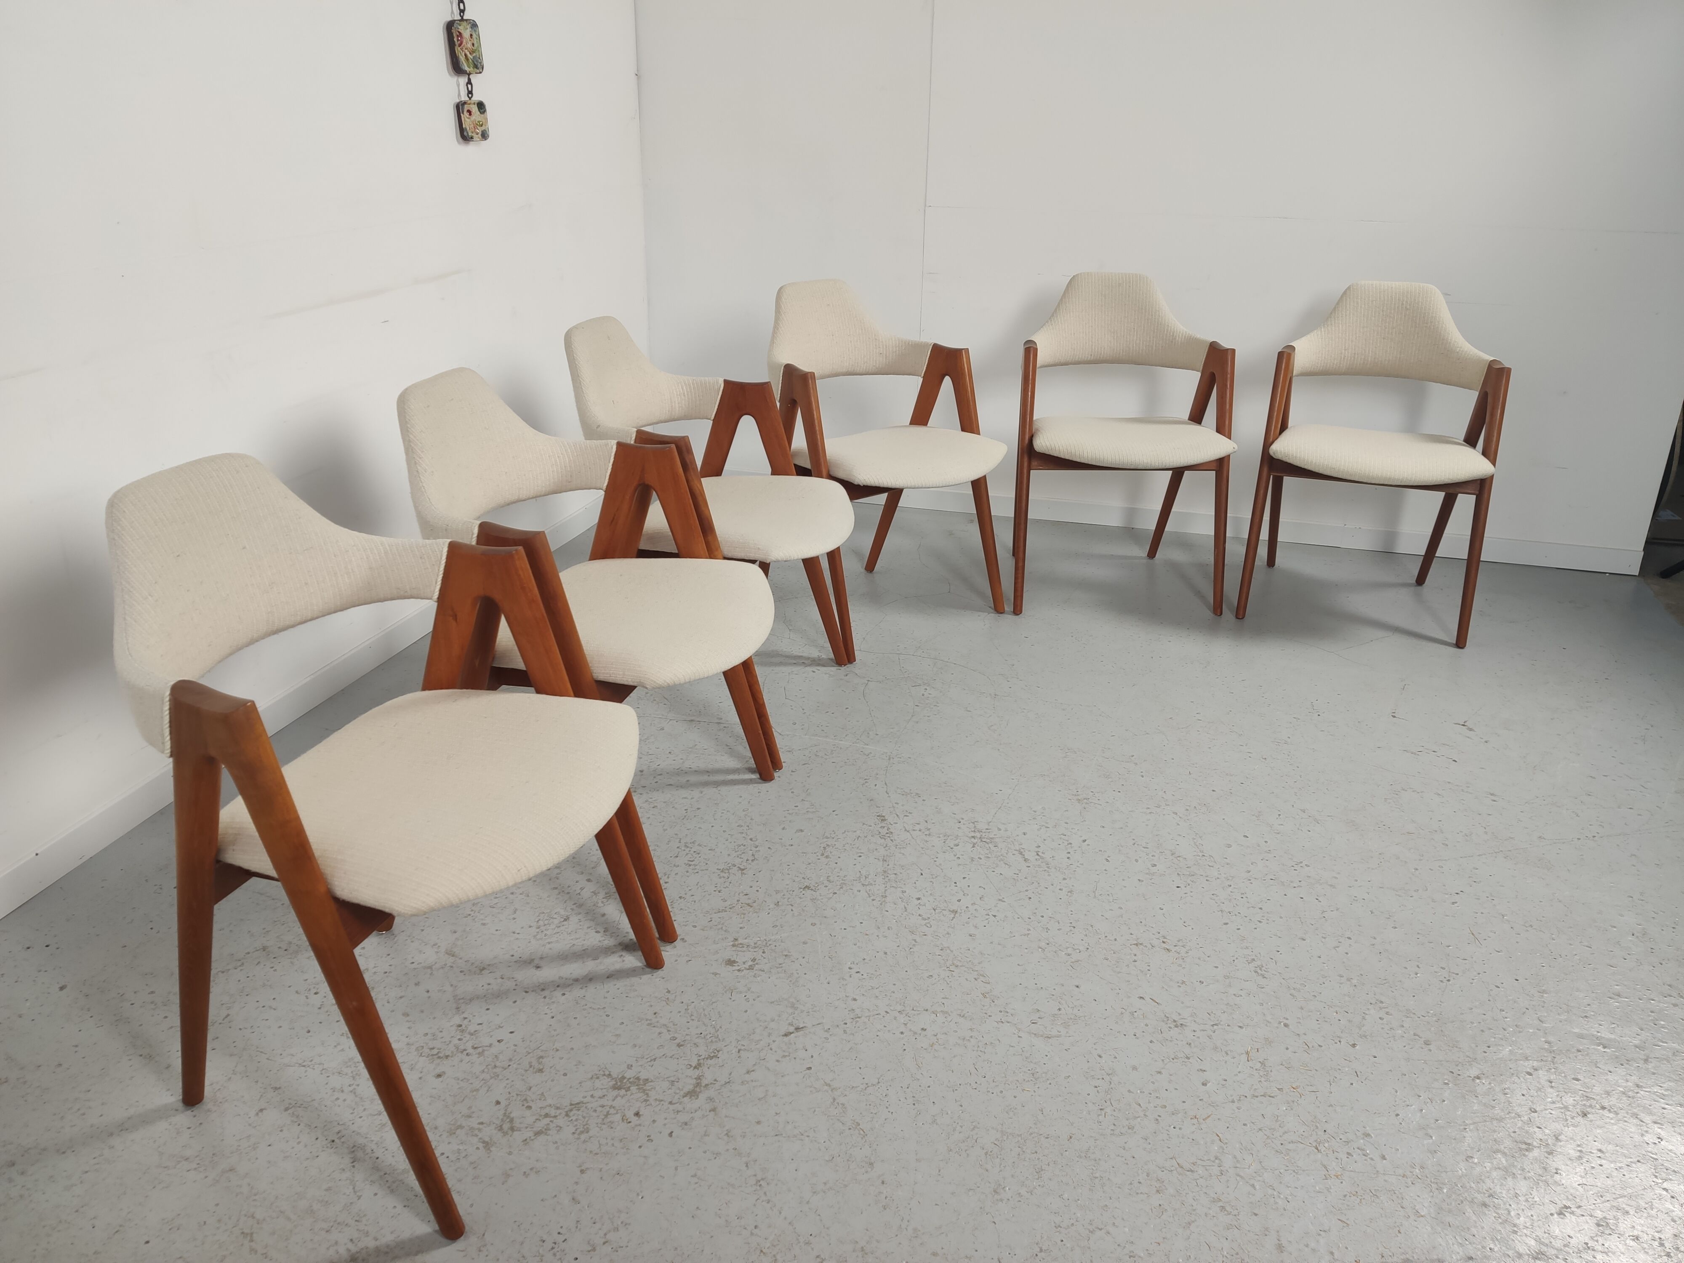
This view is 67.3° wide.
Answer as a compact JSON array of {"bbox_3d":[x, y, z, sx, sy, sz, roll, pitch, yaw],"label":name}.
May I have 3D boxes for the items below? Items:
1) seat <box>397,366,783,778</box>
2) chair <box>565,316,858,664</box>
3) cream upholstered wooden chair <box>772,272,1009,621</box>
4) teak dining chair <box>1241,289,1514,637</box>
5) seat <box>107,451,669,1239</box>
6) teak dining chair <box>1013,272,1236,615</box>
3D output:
[{"bbox_3d":[-0.405,-0.008,2.024,0.503,0.763,0.530,7,24,13],"label":"seat"},{"bbox_3d":[-0.268,-0.212,2.513,0.503,0.763,0.530,7,24,13],"label":"chair"},{"bbox_3d":[0.072,-0.409,2.994,0.530,0.763,0.503,-18,30,-38],"label":"cream upholstered wooden chair"},{"bbox_3d":[1.306,-0.434,3.108,0.530,0.763,0.503,9,24,17],"label":"teak dining chair"},{"bbox_3d":[-0.554,0.195,1.539,0.503,0.763,0.530,8,24,17],"label":"seat"},{"bbox_3d":[0.690,-0.483,3.195,0.530,0.763,0.503,0,23,-2],"label":"teak dining chair"}]

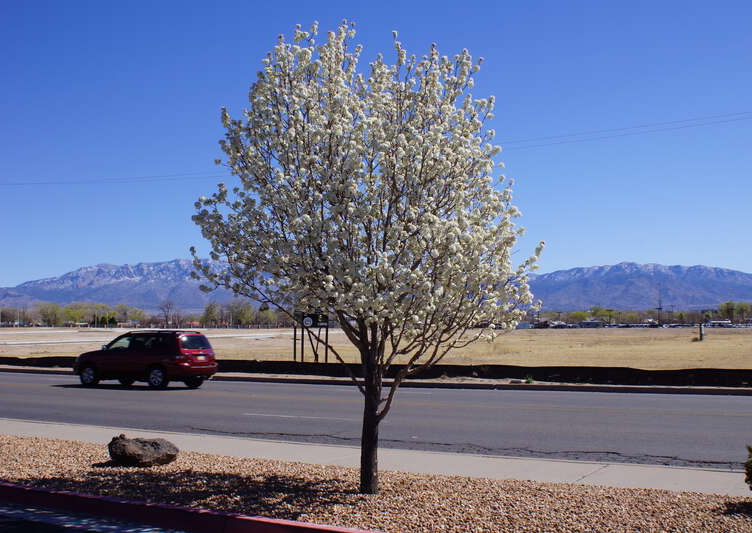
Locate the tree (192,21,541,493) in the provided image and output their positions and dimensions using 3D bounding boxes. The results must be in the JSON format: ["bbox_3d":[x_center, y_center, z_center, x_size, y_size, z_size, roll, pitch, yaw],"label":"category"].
[{"bbox_3d":[-0.080,-0.130,8.650,3.500,4.750,3.400,0,-4,0],"label":"tree"}]

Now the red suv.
[{"bbox_3d":[-7.420,2.930,27.650,4.690,1.740,1.840,-2,-4,27],"label":"red suv"}]

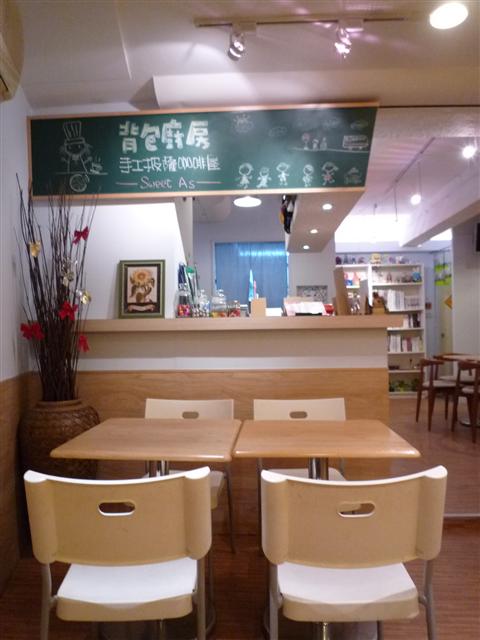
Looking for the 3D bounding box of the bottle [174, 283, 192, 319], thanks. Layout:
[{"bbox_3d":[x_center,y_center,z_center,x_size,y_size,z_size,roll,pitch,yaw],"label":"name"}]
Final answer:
[{"bbox_3d":[-0.302,-0.104,2.470,0.092,0.190,0.092,-1,-1,3],"label":"bottle"}]

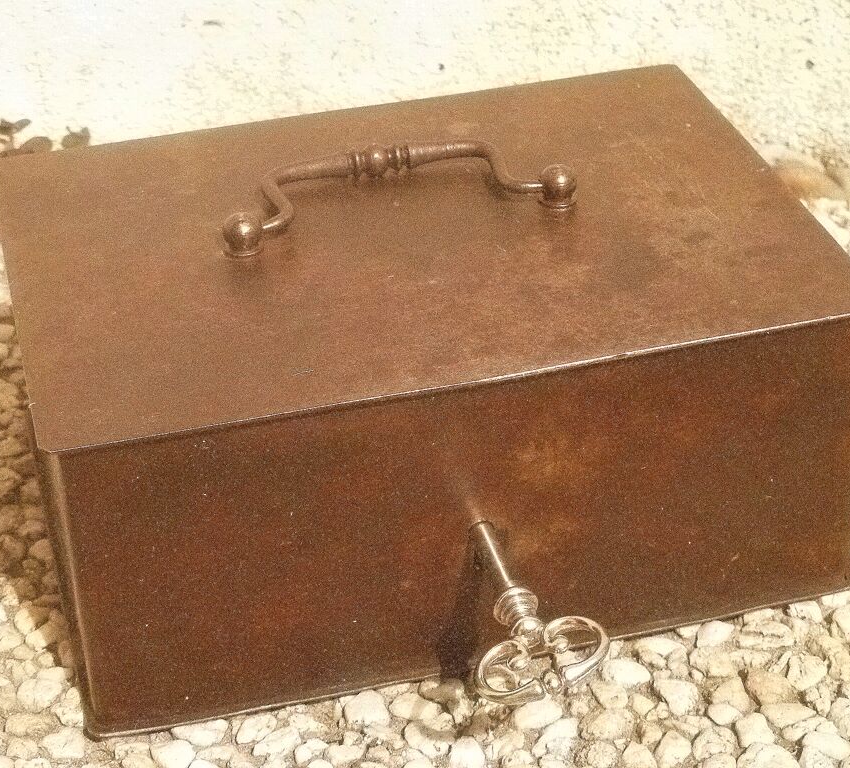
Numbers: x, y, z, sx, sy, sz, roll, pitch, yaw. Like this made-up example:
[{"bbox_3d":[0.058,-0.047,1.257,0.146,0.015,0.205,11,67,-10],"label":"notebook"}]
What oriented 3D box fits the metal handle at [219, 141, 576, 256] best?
[{"bbox_3d":[-0.012,-0.069,0.701,0.123,0.013,0.050,-10,35,-11],"label":"metal handle"}]

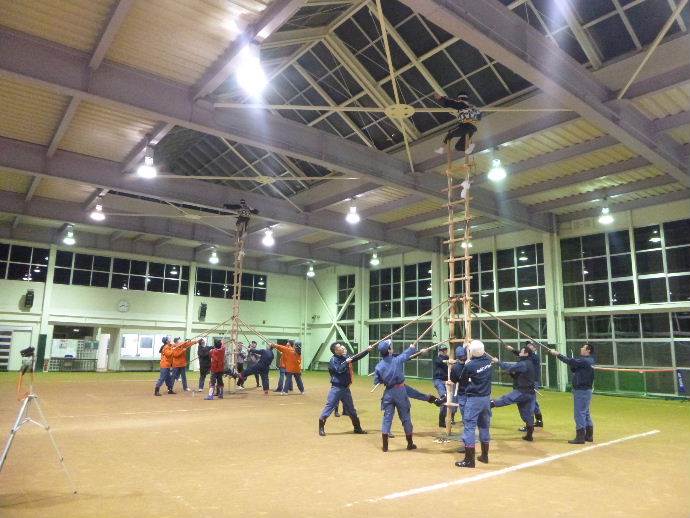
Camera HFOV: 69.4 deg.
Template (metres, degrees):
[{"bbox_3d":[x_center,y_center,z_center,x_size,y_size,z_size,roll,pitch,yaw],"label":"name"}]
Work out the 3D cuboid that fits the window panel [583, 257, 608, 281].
[{"bbox_3d":[10.752,0.478,21.225,0.090,1.050,1.020,9,-13,-38],"label":"window panel"}]

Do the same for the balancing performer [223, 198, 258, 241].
[{"bbox_3d":[-3.901,-1.463,18.700,1.250,1.500,0.600,2,-10,-5],"label":"balancing performer"}]

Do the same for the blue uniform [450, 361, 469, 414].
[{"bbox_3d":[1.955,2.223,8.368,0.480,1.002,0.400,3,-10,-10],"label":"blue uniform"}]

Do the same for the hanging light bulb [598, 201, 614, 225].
[{"bbox_3d":[9.790,-1.666,18.662,0.530,0.700,0.530,1,-10,0],"label":"hanging light bulb"}]

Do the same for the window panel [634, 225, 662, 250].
[{"bbox_3d":[11.775,-0.827,19.359,0.070,0.940,0.970,9,-13,-37],"label":"window panel"}]

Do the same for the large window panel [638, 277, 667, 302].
[{"bbox_3d":[11.723,1.171,19.023,0.070,0.960,0.950,9,-13,-37],"label":"large window panel"}]

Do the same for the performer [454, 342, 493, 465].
[{"bbox_3d":[1.886,2.086,7.336,0.420,1.738,0.500,-8,-14,41],"label":"performer"}]

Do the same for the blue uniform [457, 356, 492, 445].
[{"bbox_3d":[1.906,2.047,7.348,0.400,1.247,0.500,-8,-14,41],"label":"blue uniform"}]

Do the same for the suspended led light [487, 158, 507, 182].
[{"bbox_3d":[4.421,-2.574,14.500,0.530,0.620,0.530,1,-10,0],"label":"suspended led light"}]

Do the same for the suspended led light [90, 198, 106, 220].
[{"bbox_3d":[-11.047,-2.218,22.341,0.580,0.970,0.580,10,-13,-37],"label":"suspended led light"}]

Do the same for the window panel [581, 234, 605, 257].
[{"bbox_3d":[11.635,-0.583,23.235,0.080,0.999,1.104,10,-13,-37],"label":"window panel"}]

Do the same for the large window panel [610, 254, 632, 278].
[{"bbox_3d":[11.095,0.307,20.017,0.070,0.930,0.880,9,-13,-37],"label":"large window panel"}]

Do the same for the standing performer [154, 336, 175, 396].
[{"bbox_3d":[-5.545,3.321,15.400,0.720,1.770,0.550,6,-11,-24],"label":"standing performer"}]

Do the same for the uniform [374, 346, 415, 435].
[{"bbox_3d":[0.816,2.145,8.131,0.560,1.350,0.480,-5,-12,30],"label":"uniform"}]

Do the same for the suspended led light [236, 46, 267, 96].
[{"bbox_3d":[-1.782,-3.592,9.500,0.520,0.800,0.520,1,-10,0],"label":"suspended led light"}]

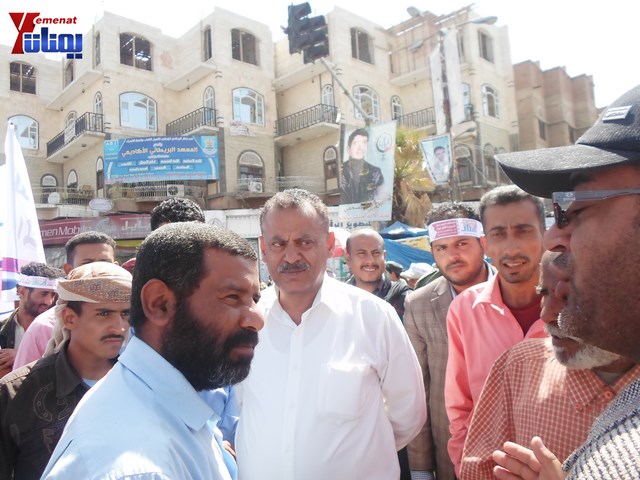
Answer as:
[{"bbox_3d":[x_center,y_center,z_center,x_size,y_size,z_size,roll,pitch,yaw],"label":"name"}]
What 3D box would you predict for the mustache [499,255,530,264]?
[{"bbox_3d":[0.495,0.049,1.170,0.070,0.023,0.027,-9,-4,22],"label":"mustache"}]

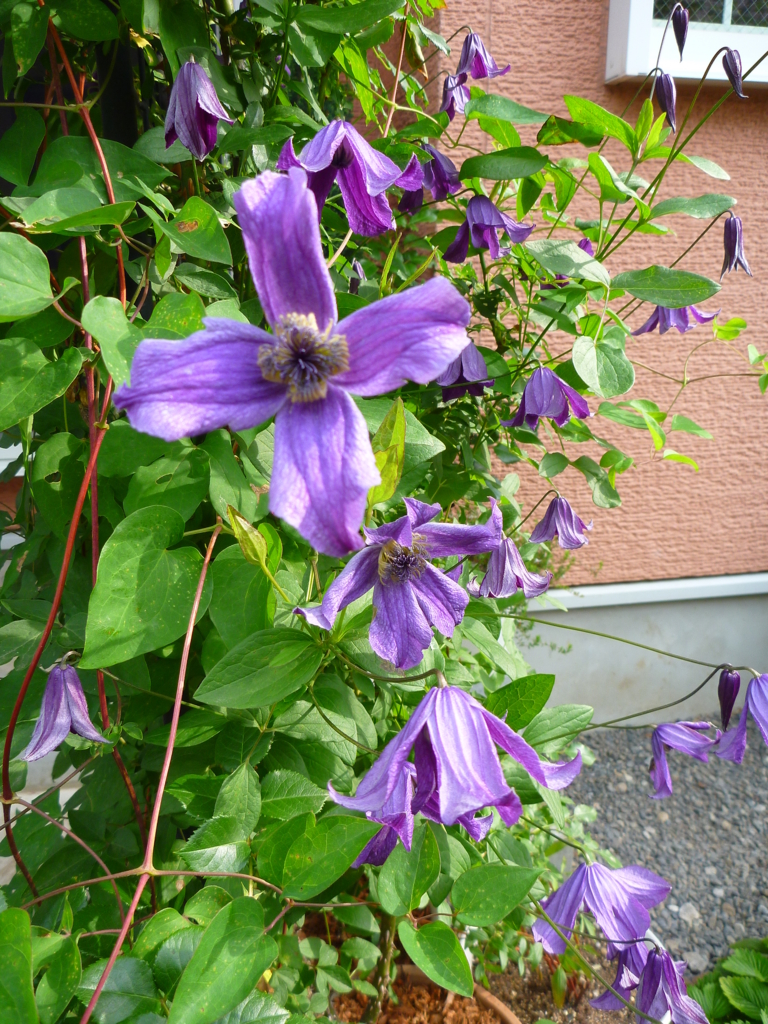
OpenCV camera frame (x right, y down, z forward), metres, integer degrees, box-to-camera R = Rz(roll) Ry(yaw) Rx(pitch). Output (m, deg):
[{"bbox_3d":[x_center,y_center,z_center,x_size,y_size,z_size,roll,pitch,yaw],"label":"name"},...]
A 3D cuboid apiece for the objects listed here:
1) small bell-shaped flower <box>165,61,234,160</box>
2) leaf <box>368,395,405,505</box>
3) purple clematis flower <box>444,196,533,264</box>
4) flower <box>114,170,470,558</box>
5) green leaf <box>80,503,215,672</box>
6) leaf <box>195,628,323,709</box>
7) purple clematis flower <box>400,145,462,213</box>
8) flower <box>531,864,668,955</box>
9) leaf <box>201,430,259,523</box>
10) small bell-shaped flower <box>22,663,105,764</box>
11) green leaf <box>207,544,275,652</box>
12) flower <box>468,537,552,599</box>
[{"bbox_3d":[-0.102,-0.223,0.460,0.041,0.053,0.041,0,14,0],"label":"small bell-shaped flower"},{"bbox_3d":[0.002,-0.028,0.400,0.020,0.055,0.018,7,0,11],"label":"leaf"},{"bbox_3d":[0.078,-0.211,0.620,0.066,0.050,0.058,0,14,0],"label":"purple clematis flower"},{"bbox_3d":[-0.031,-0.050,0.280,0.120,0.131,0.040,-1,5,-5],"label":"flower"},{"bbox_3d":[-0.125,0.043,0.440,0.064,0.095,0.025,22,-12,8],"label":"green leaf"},{"bbox_3d":[-0.068,0.084,0.450,0.076,0.012,0.043,-25,60,-15],"label":"leaf"},{"bbox_3d":[0.037,-0.258,0.640,0.056,0.052,0.054,-1,13,0],"label":"purple clematis flower"},{"bbox_3d":[0.126,0.230,0.480,0.077,0.046,0.066,0,14,0],"label":"flower"},{"bbox_3d":[-0.094,-0.020,0.500,0.030,0.059,0.018,-21,-7,-15],"label":"leaf"},{"bbox_3d":[-0.174,0.109,0.450,0.047,0.049,0.042,0,14,0],"label":"small bell-shaped flower"},{"bbox_3d":[-0.083,0.054,0.480,0.039,0.068,0.012,3,-25,-7],"label":"green leaf"},{"bbox_3d":[0.102,0.045,0.670,0.066,0.046,0.058,-1,13,0],"label":"flower"}]

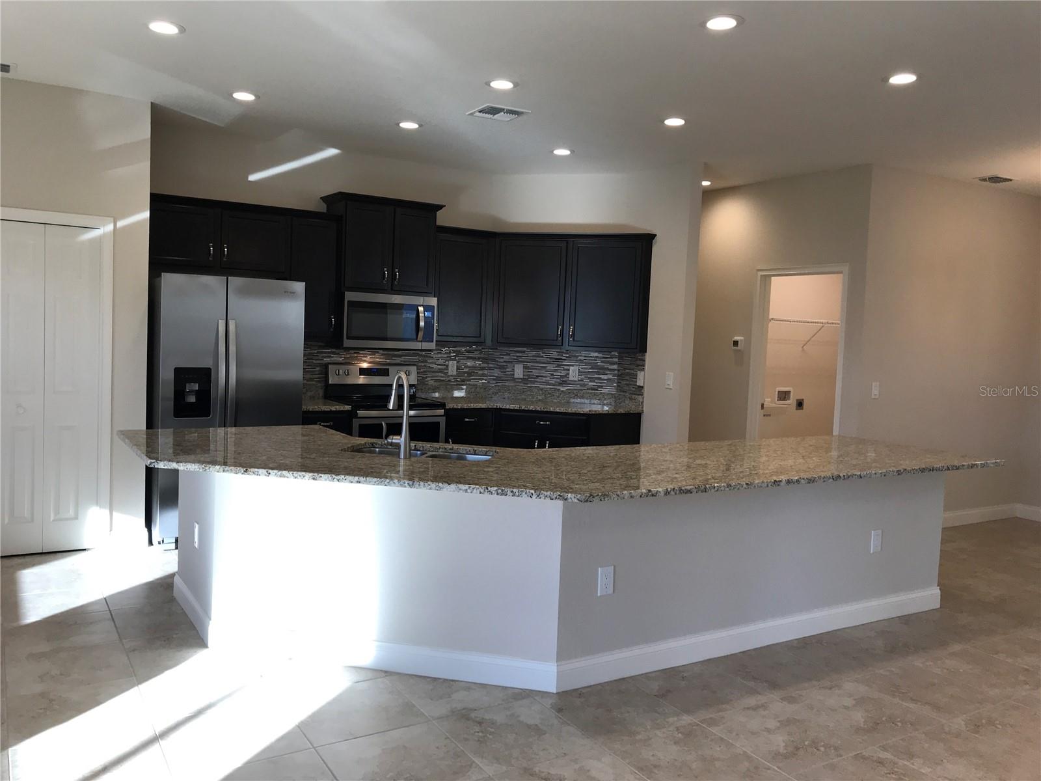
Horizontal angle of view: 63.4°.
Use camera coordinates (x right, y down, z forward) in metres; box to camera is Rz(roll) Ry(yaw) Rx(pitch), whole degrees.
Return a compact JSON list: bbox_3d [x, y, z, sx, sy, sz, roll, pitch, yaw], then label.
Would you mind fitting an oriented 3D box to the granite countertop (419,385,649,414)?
[{"bbox_3d":[0.041,0.070,6.982,1.964,0.144,0.912,3,4,13],"label":"granite countertop"}]

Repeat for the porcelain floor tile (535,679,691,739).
[{"bbox_3d":[0.363,1.258,3.311,0.451,0.010,0.451,0,4,-32],"label":"porcelain floor tile"}]

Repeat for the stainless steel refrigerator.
[{"bbox_3d":[-2.073,0.122,5.838,0.904,1.758,0.847,0,4,-32],"label":"stainless steel refrigerator"}]

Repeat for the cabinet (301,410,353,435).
[{"bbox_3d":[-1.602,0.547,6.447,0.394,0.873,0.621,0,4,-32],"label":"cabinet"}]

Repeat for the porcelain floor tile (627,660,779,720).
[{"bbox_3d":[0.745,1.258,3.548,0.451,0.010,0.451,0,4,-32],"label":"porcelain floor tile"}]

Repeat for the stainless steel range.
[{"bbox_3d":[-1.074,0.399,6.704,0.763,1.177,0.690,0,4,-32],"label":"stainless steel range"}]

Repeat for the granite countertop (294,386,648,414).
[{"bbox_3d":[-0.452,0.066,6.743,2.709,0.144,1.271,0,4,-32],"label":"granite countertop"}]

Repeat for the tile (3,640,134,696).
[{"bbox_3d":[-1.888,1.158,3.521,0.451,0.010,0.451,0,4,-32],"label":"tile"}]

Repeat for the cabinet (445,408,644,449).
[{"bbox_3d":[0.014,0.574,7.029,1.929,0.873,0.885,3,4,13],"label":"cabinet"}]

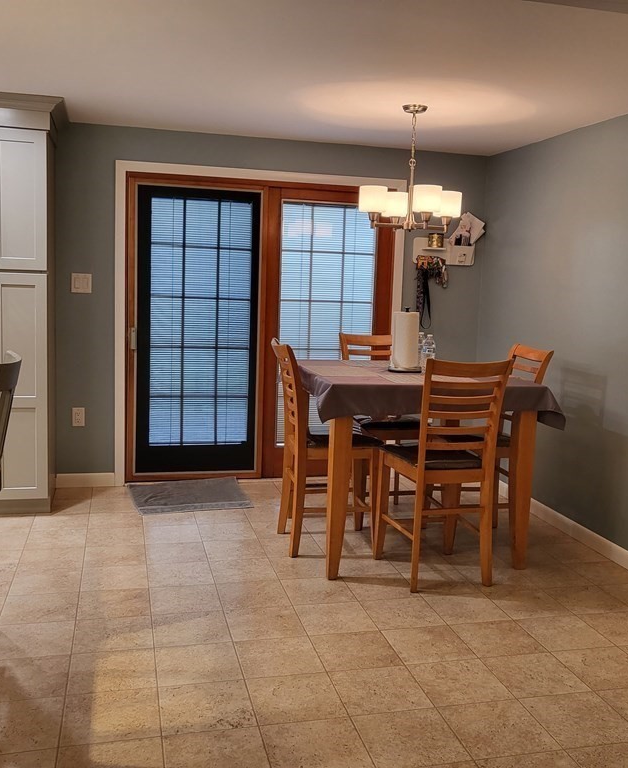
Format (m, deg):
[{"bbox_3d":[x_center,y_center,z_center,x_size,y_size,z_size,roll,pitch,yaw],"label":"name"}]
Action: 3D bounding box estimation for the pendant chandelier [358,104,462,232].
[{"bbox_3d":[0.528,-1.140,4.097,0.490,0.644,0.490,6,9,28],"label":"pendant chandelier"}]

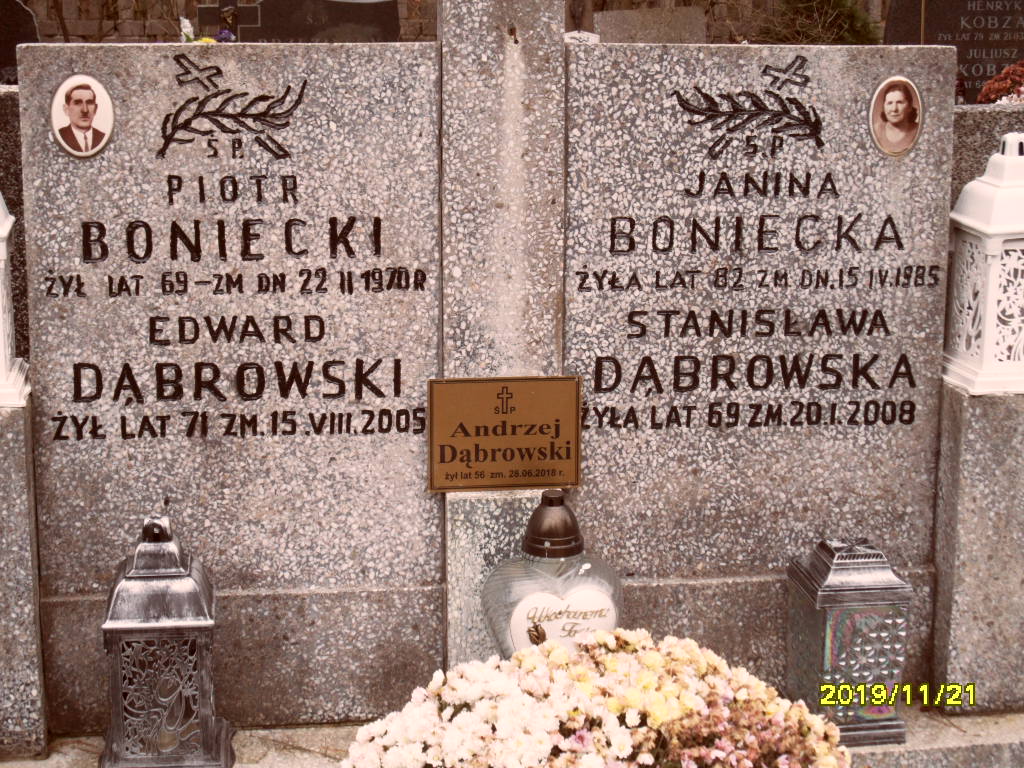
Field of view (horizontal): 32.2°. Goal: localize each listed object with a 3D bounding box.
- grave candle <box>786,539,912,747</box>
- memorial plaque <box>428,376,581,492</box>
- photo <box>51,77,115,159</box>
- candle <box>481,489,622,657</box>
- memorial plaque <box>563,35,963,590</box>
[{"bbox_3d":[0.462,0.345,2.416,0.129,0.262,0.129,-2,12,-8],"label":"grave candle"},{"bbox_3d":[-0.010,0.066,2.358,0.203,0.151,0.007,-1,9,-7],"label":"memorial plaque"},{"bbox_3d":[-0.551,-0.343,2.275,0.078,0.105,0.010,-1,9,-7],"label":"photo"},{"bbox_3d":[0.054,0.308,2.358,0.185,0.320,0.120,-3,13,-17],"label":"candle"},{"bbox_3d":[0.331,-0.097,2.466,0.534,0.733,0.080,-1,9,-7],"label":"memorial plaque"}]

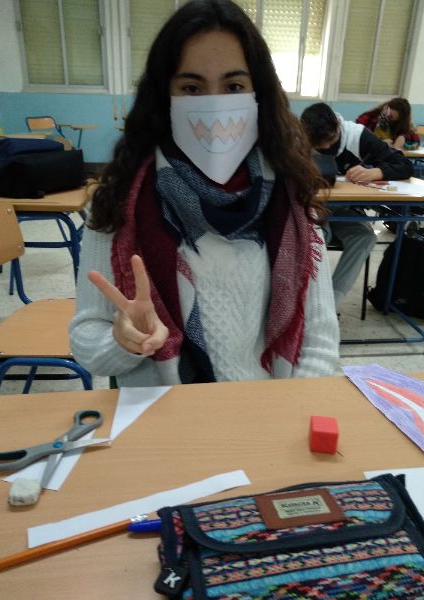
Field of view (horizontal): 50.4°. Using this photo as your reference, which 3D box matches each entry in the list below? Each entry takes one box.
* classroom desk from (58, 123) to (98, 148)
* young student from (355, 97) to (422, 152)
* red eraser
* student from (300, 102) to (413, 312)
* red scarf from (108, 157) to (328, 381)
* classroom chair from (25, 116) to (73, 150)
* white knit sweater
[{"bbox_3d":[-1.889,-1.967,6.148,0.700,0.750,0.500,1,24,0],"label":"classroom desk"},{"bbox_3d":[1.592,-1.198,4.043,0.550,1.180,0.650,4,24,5],"label":"young student"},{"bbox_3d":[0.121,0.146,0.486,0.026,0.028,0.026,5,24,7],"label":"red eraser"},{"bbox_3d":[0.722,-0.481,2.457,0.560,1.120,0.680,4,24,5],"label":"student"},{"bbox_3d":[0.008,-0.060,0.771,0.325,0.380,0.240,1,24,0],"label":"red scarf"},{"bbox_3d":[-2.146,-1.925,5.951,0.410,0.820,0.450,-15,29,-33],"label":"classroom chair"},{"bbox_3d":[-0.014,0.017,0.832,0.460,0.520,0.310,1,24,0],"label":"white knit sweater"}]

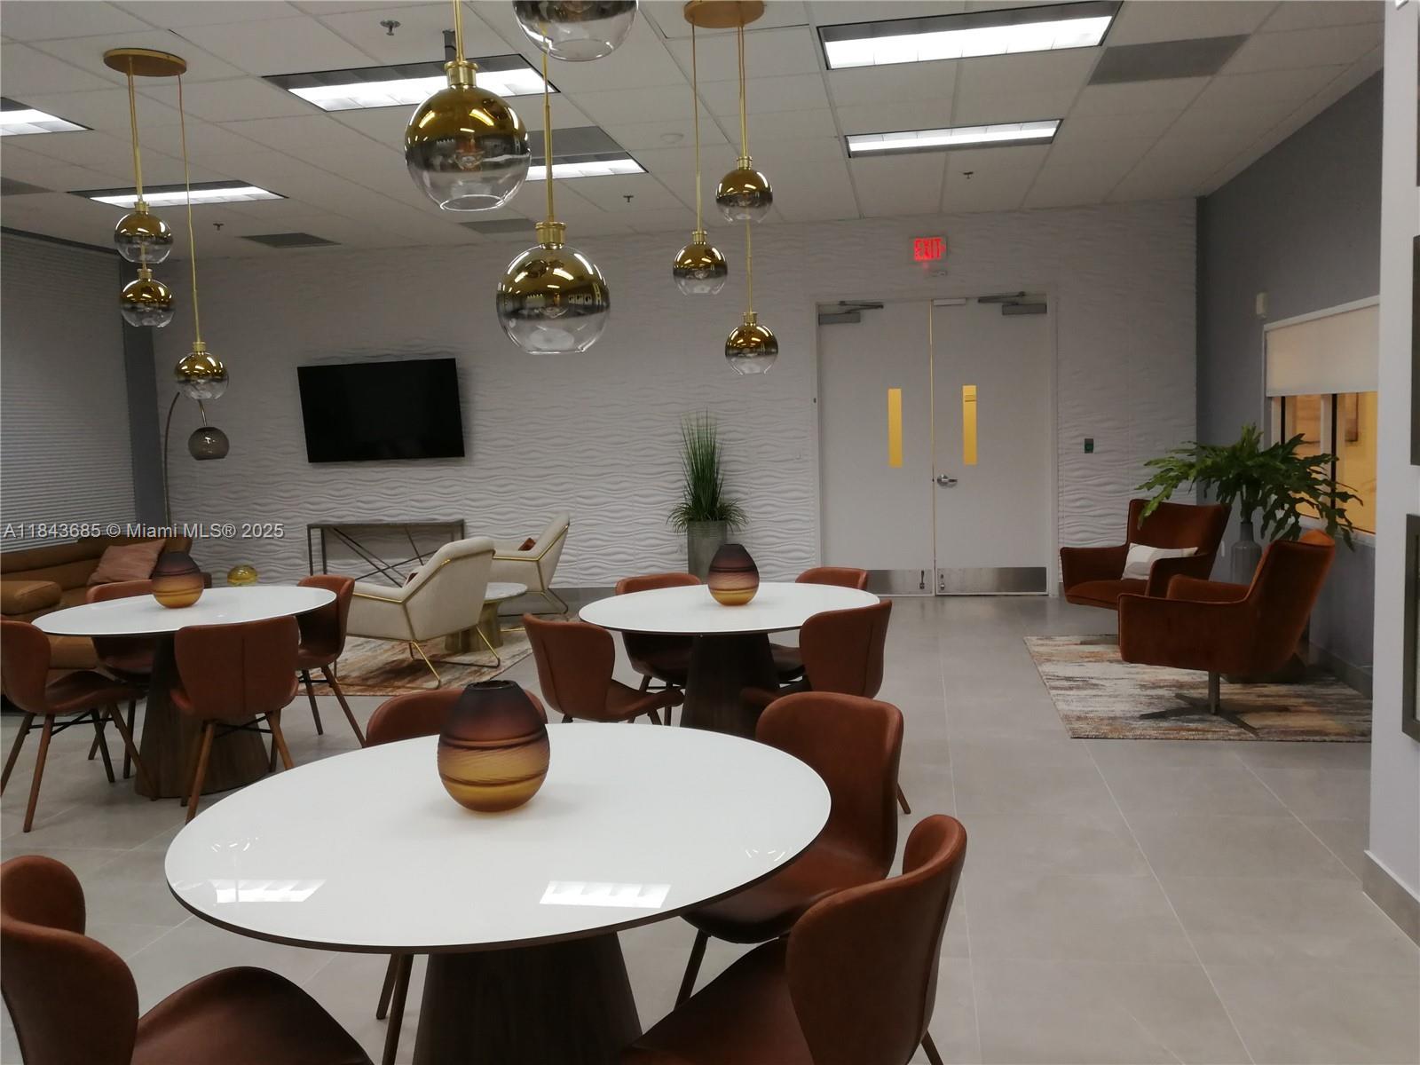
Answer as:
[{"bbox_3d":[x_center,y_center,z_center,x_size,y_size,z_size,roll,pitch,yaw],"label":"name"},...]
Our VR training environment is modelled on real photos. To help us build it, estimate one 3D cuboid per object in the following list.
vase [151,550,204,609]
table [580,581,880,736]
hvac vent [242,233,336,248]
[{"bbox_3d":[-2.343,0.206,4.877,0.215,0.238,0.215,-2,5,0],"label":"vase"},{"bbox_3d":[0.096,0.664,4.430,1.180,0.760,1.180,-2,5,0],"label":"table"},{"bbox_3d":[-3.473,-2.426,9.183,0.590,0.030,0.590,-1,6,11],"label":"hvac vent"}]

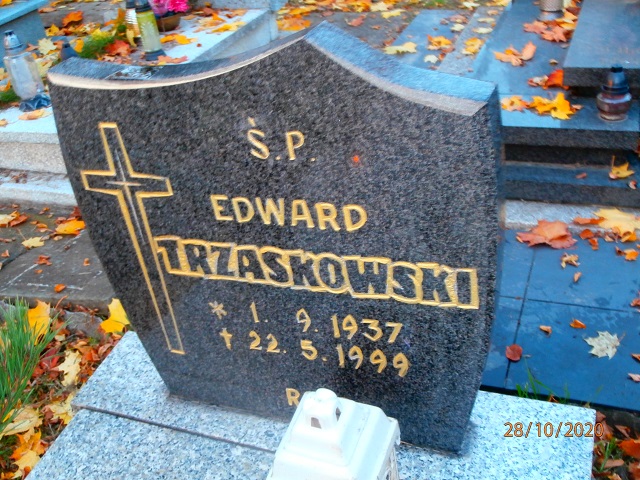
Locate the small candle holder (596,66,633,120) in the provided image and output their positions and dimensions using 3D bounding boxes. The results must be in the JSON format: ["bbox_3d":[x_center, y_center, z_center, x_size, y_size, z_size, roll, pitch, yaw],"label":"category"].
[{"bbox_3d":[0.852,-0.426,2.018,0.100,0.155,0.100,6,34,22],"label":"small candle holder"}]

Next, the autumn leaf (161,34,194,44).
[{"bbox_3d":[-0.711,-0.997,3.489,0.196,0.020,0.093,7,37,24],"label":"autumn leaf"}]

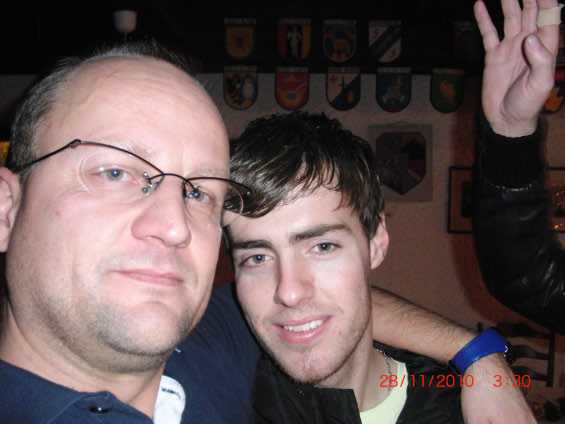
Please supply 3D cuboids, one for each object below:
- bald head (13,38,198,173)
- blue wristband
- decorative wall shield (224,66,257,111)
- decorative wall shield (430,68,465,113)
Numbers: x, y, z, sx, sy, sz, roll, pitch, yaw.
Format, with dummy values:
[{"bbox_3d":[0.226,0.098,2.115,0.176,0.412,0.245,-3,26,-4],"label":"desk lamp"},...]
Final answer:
[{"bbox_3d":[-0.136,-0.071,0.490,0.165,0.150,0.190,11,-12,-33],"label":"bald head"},{"bbox_3d":[0.230,0.166,0.710,0.066,0.028,0.055,-37,-25,0],"label":"blue wristband"},{"bbox_3d":[-0.226,-0.676,3.300,0.188,0.242,0.020,0,2,0],"label":"decorative wall shield"},{"bbox_3d":[0.897,-0.658,3.270,0.188,0.242,0.020,0,2,0],"label":"decorative wall shield"}]

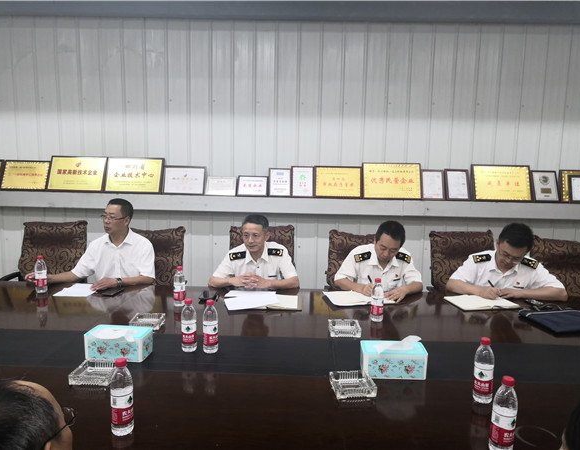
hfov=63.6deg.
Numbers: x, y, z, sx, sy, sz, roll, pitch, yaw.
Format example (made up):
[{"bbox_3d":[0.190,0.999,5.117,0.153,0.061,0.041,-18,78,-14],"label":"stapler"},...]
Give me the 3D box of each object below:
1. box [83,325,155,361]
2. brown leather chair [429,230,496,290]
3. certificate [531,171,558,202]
[{"bbox_3d":[-0.710,0.497,1.955,0.242,0.101,0.123,2,6,6],"label":"box"},{"bbox_3d":[1.361,0.613,3.552,0.600,1.050,0.640,1,7,-1],"label":"brown leather chair"},{"bbox_3d":[2.562,-0.383,4.680,0.250,0.335,0.030,1,-15,1],"label":"certificate"}]

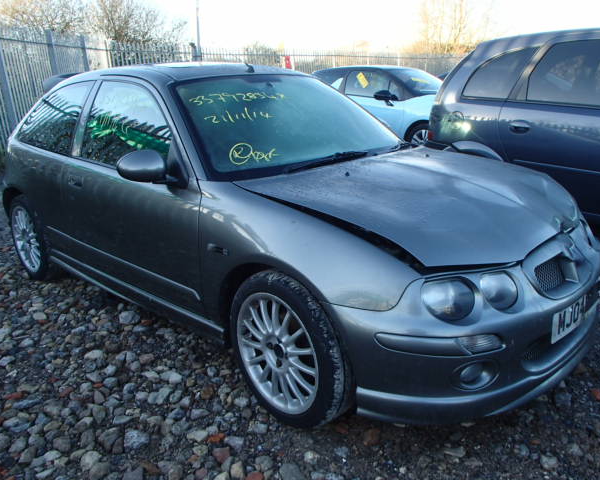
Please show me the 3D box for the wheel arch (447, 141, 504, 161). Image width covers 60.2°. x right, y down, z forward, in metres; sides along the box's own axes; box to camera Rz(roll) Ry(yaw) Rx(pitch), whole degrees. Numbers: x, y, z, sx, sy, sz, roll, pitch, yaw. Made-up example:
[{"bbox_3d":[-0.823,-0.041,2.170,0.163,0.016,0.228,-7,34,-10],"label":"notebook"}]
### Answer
[{"bbox_3d":[1.548,-0.689,4.628,0.140,0.400,0.760,-17,25,-42],"label":"wheel arch"}]

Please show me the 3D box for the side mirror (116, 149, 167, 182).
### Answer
[{"bbox_3d":[-0.614,-0.289,2.007,0.125,0.135,0.210,13,22,42],"label":"side mirror"}]

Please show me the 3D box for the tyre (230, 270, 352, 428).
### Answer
[{"bbox_3d":[-0.022,0.400,1.972,0.205,0.610,0.610,-16,21,-40],"label":"tyre"}]

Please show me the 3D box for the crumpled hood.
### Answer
[{"bbox_3d":[0.584,-0.198,2.192,1.070,0.260,1.420,13,22,42],"label":"crumpled hood"}]

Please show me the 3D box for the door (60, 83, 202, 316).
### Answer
[{"bbox_3d":[-0.761,-0.285,2.466,1.260,0.980,0.270,13,22,42],"label":"door"}]

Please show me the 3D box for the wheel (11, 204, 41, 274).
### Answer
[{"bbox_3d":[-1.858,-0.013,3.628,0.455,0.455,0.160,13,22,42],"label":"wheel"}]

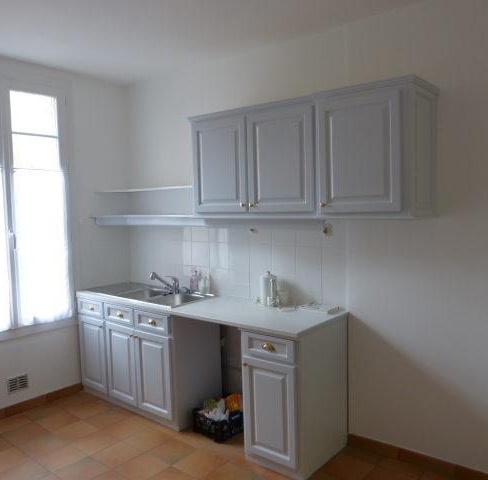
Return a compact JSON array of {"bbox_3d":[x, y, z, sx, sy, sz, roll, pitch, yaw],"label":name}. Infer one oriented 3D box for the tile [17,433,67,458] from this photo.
[{"bbox_3d":[-1.340,1.377,3.084,0.244,0.012,0.244,2,5,40],"label":"tile"}]

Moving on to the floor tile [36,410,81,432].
[{"bbox_3d":[-1.382,1.357,3.449,0.249,0.010,0.249,2,5,40],"label":"floor tile"}]

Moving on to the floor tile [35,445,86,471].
[{"bbox_3d":[-1.152,1.384,2.926,0.244,0.012,0.244,2,5,40],"label":"floor tile"}]

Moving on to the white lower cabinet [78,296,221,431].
[{"bbox_3d":[-0.777,0.898,3.791,1.199,0.830,0.520,2,5,39],"label":"white lower cabinet"}]

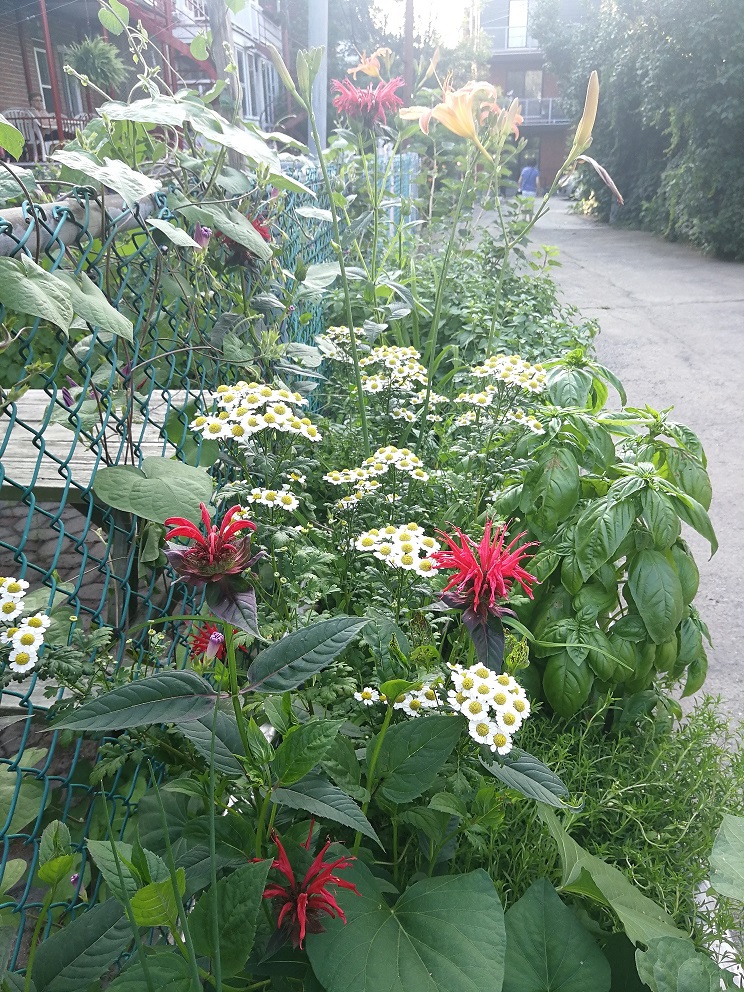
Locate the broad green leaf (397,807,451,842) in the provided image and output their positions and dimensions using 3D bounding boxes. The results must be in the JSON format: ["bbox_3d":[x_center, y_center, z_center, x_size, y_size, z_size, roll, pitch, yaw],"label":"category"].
[{"bbox_3d":[0.041,0.268,0.630,0.043,0.015,0.024,25,70,13],"label":"broad green leaf"}]

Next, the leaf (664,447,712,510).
[{"bbox_3d":[0.367,-0.020,0.897,0.045,0.085,0.020,-16,-18,-20],"label":"leaf"}]

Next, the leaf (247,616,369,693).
[{"bbox_3d":[-0.055,0.134,0.655,0.121,0.020,0.045,-27,33,-24],"label":"leaf"}]

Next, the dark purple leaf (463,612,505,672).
[{"bbox_3d":[0.090,0.115,0.600,0.026,0.054,0.012,-15,-1,9],"label":"dark purple leaf"}]

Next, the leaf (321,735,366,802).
[{"bbox_3d":[-0.018,0.211,0.601,0.029,0.018,0.055,-24,67,-13],"label":"leaf"}]

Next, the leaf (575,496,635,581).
[{"bbox_3d":[0.249,0.046,0.830,0.052,0.022,0.106,28,78,24],"label":"leaf"}]

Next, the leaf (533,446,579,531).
[{"bbox_3d":[0.205,-0.007,0.860,0.052,0.101,0.022,18,-17,3],"label":"leaf"}]

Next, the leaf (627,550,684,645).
[{"bbox_3d":[0.299,0.107,0.820,0.049,0.102,0.020,-10,-5,20],"label":"leaf"}]

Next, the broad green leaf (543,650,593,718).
[{"bbox_3d":[0.207,0.198,0.820,0.050,0.077,0.020,2,-4,15],"label":"broad green leaf"}]

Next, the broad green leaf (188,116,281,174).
[{"bbox_3d":[-0.163,-0.432,0.945,0.137,0.025,0.068,39,44,18],"label":"broad green leaf"}]

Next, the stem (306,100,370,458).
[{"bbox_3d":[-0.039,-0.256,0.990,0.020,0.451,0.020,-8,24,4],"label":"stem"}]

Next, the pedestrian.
[{"bbox_3d":[4.464,-8.715,22.000,0.520,1.680,0.320,3,24,10],"label":"pedestrian"}]

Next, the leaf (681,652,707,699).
[{"bbox_3d":[0.358,0.198,0.869,0.028,0.063,0.015,27,-10,-20],"label":"leaf"}]

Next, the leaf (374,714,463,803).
[{"bbox_3d":[0.038,0.198,0.604,0.089,0.015,0.058,-33,61,-17],"label":"leaf"}]

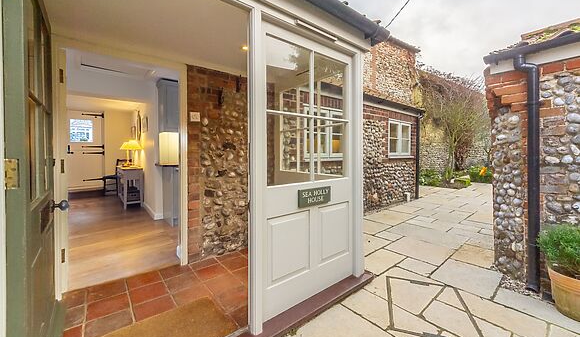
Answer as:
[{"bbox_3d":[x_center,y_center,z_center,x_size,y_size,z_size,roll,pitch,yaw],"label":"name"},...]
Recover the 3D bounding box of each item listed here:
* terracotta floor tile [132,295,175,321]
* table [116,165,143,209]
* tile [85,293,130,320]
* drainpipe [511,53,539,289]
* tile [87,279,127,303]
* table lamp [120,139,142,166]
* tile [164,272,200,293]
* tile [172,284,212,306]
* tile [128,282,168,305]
[{"bbox_3d":[-0.939,0.982,1.571,0.230,0.020,0.230,-2,2,-39],"label":"terracotta floor tile"},{"bbox_3d":[-3.410,0.335,4.830,0.370,0.775,1.450,-2,2,-39],"label":"table"},{"bbox_3d":[-1.276,0.981,1.590,0.230,0.020,0.230,-2,2,-39],"label":"tile"},{"bbox_3d":[1.950,0.055,1.860,0.110,1.920,0.140,-1,1,-42],"label":"drainpipe"},{"bbox_3d":[-1.429,0.973,1.765,0.230,0.020,0.230,-2,2,-39],"label":"tile"},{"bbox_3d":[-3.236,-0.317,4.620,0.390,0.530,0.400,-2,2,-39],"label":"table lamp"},{"bbox_3d":[-0.892,0.967,1.901,0.230,0.020,0.230,-2,2,-39],"label":"tile"},{"bbox_3d":[-0.744,0.975,1.715,0.230,0.020,0.230,-2,2,-39],"label":"tile"},{"bbox_3d":[-1.083,0.974,1.742,0.230,0.020,0.230,-2,2,-39],"label":"tile"}]

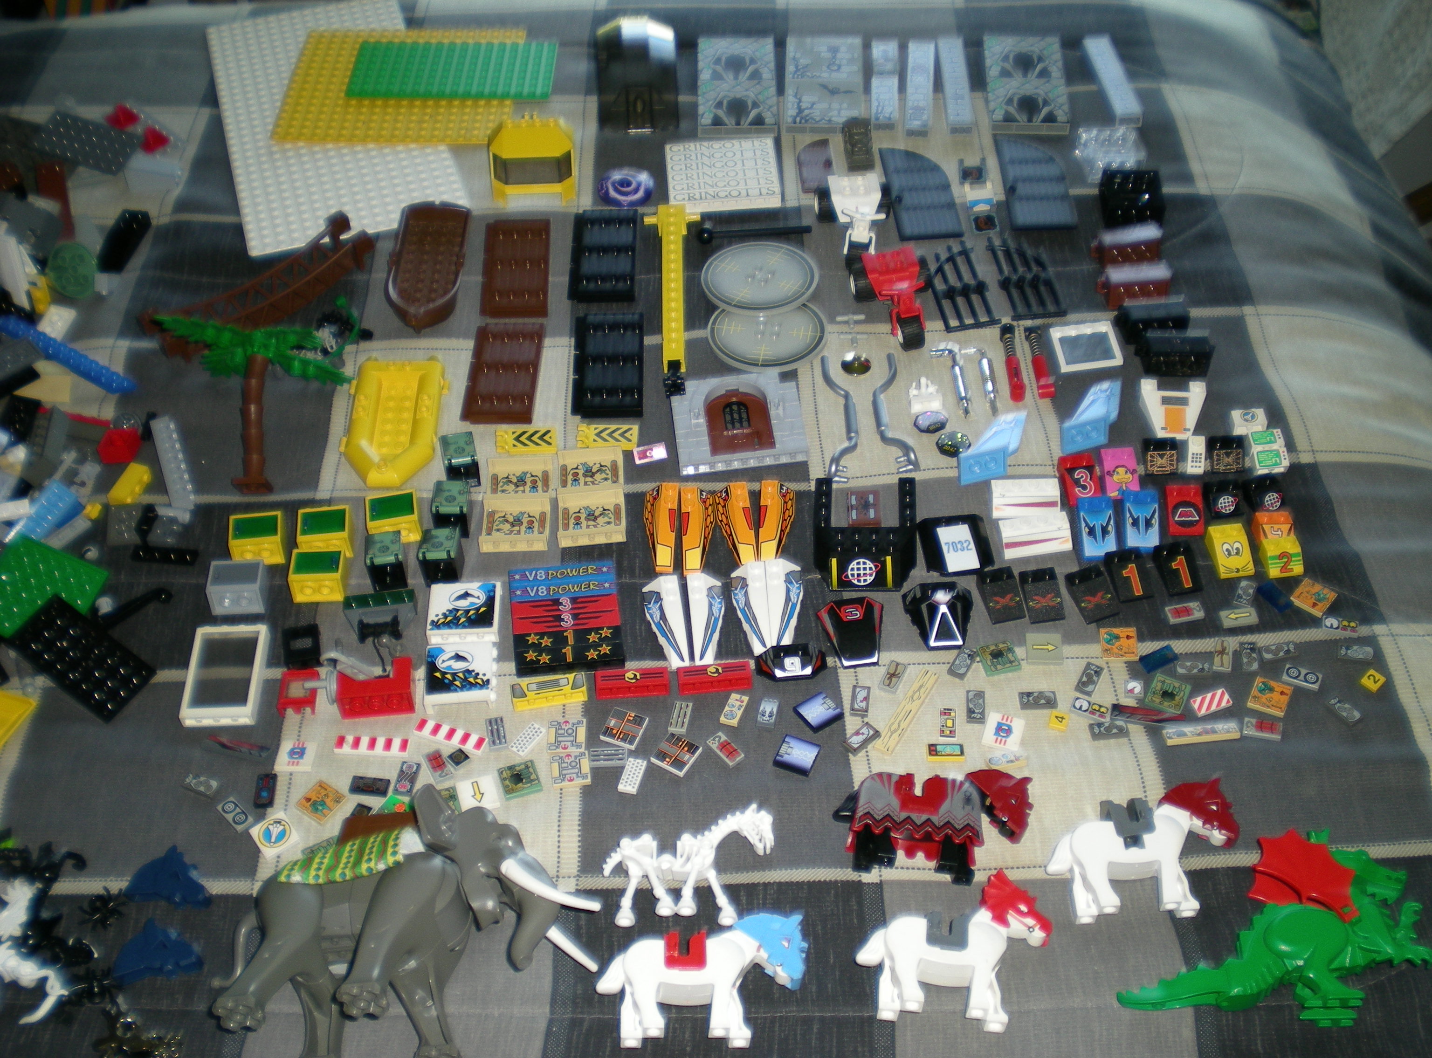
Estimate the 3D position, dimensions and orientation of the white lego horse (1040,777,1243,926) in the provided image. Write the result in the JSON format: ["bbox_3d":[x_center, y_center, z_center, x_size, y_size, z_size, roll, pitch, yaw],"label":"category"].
[{"bbox_3d":[0.172,0.128,0.634,0.081,0.017,0.061,0,49,1],"label":"white lego horse"}]

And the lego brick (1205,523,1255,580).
[{"bbox_3d":[0.245,0.010,0.746,0.016,0.011,0.024,-6,50,-5],"label":"lego brick"}]

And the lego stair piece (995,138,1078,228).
[{"bbox_3d":[0.186,-0.201,0.914,0.036,0.006,0.080,-2,49,1],"label":"lego stair piece"}]

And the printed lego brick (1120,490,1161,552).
[{"bbox_3d":[0.204,-0.004,0.753,0.016,0.011,0.032,3,49,3],"label":"printed lego brick"}]

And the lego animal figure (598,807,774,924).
[{"bbox_3d":[-0.011,0.133,0.632,0.069,0.017,0.051,0,49,1],"label":"lego animal figure"}]

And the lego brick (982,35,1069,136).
[{"bbox_3d":[0.196,-0.282,0.997,0.048,0.008,0.097,2,49,3],"label":"lego brick"}]

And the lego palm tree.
[{"bbox_3d":[-0.234,-0.066,0.796,0.106,0.042,0.103,-6,58,-3],"label":"lego palm tree"}]

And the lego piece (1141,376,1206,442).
[{"bbox_3d":[0.234,-0.061,0.802,0.032,0.011,0.032,4,49,4],"label":"lego piece"}]

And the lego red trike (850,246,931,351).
[{"bbox_3d":[0.101,-0.124,0.844,0.045,0.029,0.066,-8,50,-7],"label":"lego red trike"}]

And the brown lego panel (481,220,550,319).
[{"bbox_3d":[-0.112,-0.147,0.884,0.037,0.005,0.073,-2,53,-1],"label":"brown lego panel"}]

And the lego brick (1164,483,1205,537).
[{"bbox_3d":[0.225,-0.009,0.752,0.016,0.011,0.024,1,48,3],"label":"lego brick"}]

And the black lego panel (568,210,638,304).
[{"bbox_3d":[-0.063,-0.155,0.888,0.036,0.008,0.072,-1,48,0],"label":"black lego panel"}]

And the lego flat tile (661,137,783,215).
[{"bbox_3d":[0.004,-0.209,0.928,0.064,0.007,0.052,-4,49,-1],"label":"lego flat tile"}]

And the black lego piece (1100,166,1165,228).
[{"bbox_3d":[0.236,-0.187,0.890,0.033,0.021,0.029,2,49,4],"label":"black lego piece"}]

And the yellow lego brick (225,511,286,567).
[{"bbox_3d":[-0.220,0.005,0.756,0.024,0.016,0.019,-7,49,-4],"label":"yellow lego brick"}]

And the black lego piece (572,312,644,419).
[{"bbox_3d":[-0.057,-0.087,0.832,0.037,0.006,0.075,-1,49,-1],"label":"black lego piece"}]

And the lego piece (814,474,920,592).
[{"bbox_3d":[0.071,0.003,0.745,0.048,0.011,0.064,1,49,3],"label":"lego piece"}]

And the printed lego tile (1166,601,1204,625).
[{"bbox_3d":[0.217,0.039,0.726,0.016,0.003,0.008,-8,50,-7],"label":"printed lego tile"}]

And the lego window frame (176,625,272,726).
[{"bbox_3d":[-0.220,0.066,0.707,0.032,0.008,0.050,-2,49,-1],"label":"lego window frame"}]

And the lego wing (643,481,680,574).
[{"bbox_3d":[-0.026,0.000,0.751,0.017,0.011,0.048,0,49,3],"label":"lego wing"}]

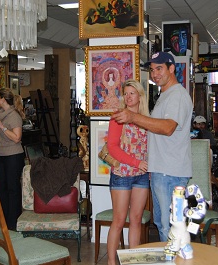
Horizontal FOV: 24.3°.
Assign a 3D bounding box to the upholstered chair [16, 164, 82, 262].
[{"bbox_3d":[-0.588,0.775,5.076,0.610,0.850,0.740,-1,2,-3],"label":"upholstered chair"}]

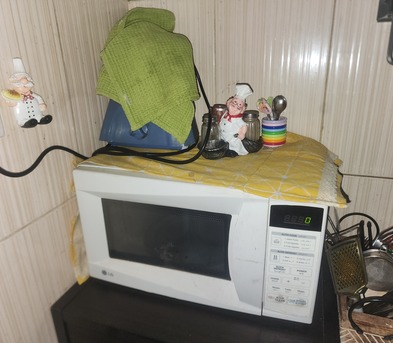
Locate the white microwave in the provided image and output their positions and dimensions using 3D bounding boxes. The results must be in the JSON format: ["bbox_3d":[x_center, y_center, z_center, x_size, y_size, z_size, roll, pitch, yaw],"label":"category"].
[{"bbox_3d":[0.031,0.084,0.699,0.455,0.258,0.315,5,21,17],"label":"white microwave"}]

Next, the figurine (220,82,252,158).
[{"bbox_3d":[0.082,-0.108,0.610,0.066,0.137,0.056,1,20,6],"label":"figurine"}]

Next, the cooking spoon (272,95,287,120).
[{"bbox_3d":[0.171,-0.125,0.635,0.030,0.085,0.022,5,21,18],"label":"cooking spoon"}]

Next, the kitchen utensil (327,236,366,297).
[{"bbox_3d":[0.296,0.186,0.600,0.062,0.112,0.022,-18,-4,10],"label":"kitchen utensil"}]

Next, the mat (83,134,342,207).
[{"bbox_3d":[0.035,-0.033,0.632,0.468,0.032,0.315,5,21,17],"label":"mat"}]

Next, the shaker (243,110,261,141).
[{"bbox_3d":[0.113,-0.090,0.630,0.037,0.078,0.037,1,20,7],"label":"shaker"}]

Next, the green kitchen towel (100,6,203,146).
[{"bbox_3d":[-0.083,-0.197,0.647,0.215,0.242,0.140,3,21,13],"label":"green kitchen towel"}]

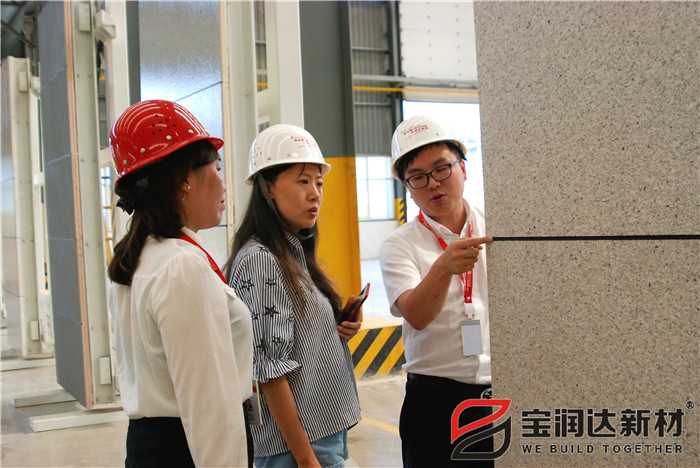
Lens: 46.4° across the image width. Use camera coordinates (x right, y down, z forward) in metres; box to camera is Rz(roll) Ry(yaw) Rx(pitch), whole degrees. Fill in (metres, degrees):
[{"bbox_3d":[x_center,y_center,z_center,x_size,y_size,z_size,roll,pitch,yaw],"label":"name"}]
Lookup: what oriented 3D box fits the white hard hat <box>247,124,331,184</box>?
[{"bbox_3d":[-0.172,-0.226,2.252,0.214,0.155,0.272,-2,-6,-42],"label":"white hard hat"}]

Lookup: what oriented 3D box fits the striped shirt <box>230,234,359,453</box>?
[{"bbox_3d":[-0.142,0.282,2.250,0.310,0.575,0.420,-2,0,13],"label":"striped shirt"}]

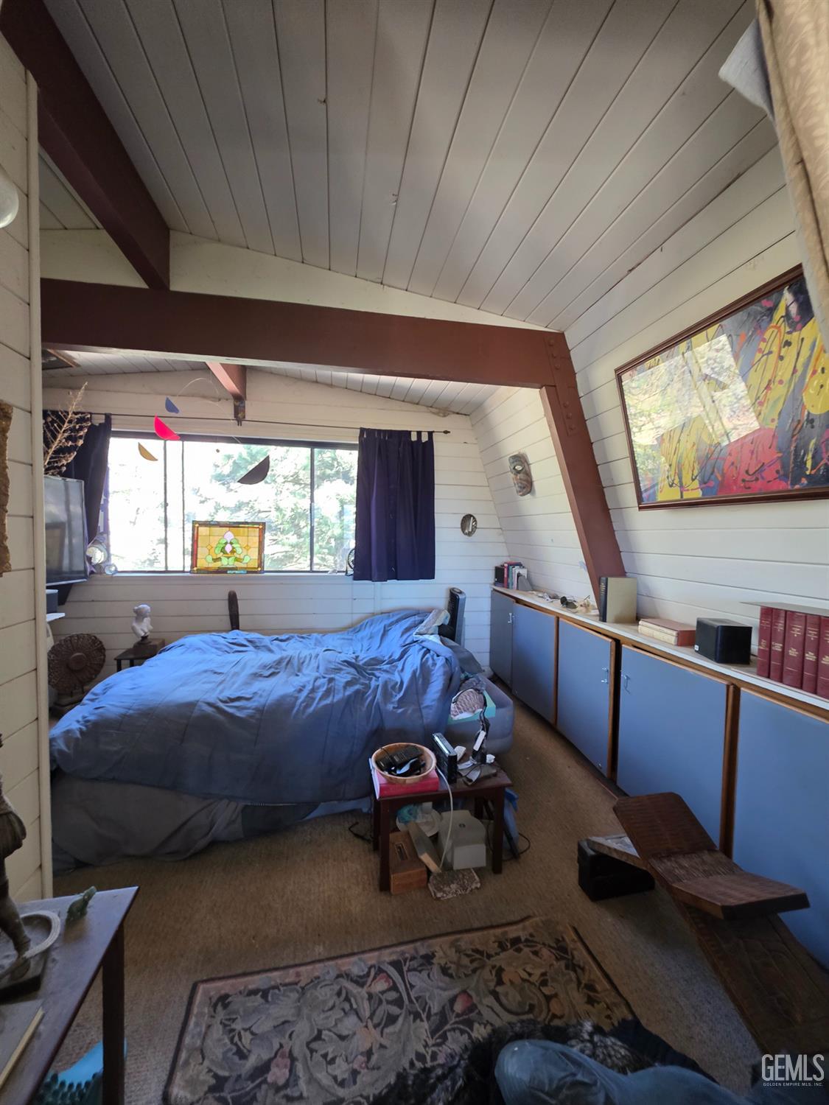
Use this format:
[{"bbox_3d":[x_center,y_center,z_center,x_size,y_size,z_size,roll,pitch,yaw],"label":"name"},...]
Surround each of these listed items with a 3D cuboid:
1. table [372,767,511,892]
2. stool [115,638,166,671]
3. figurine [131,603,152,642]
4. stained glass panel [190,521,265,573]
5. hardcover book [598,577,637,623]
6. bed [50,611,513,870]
[{"bbox_3d":[0.095,1.030,1.618,0.504,0.343,0.241,0,3,-11],"label":"table"},{"bbox_3d":[-1.874,0.914,3.009,0.406,0.394,0.318,0,3,-11],"label":"stool"},{"bbox_3d":[-1.912,0.501,2.918,0.095,0.277,0.125,2,3,21],"label":"figurine"},{"bbox_3d":[-1.522,-0.037,3.408,0.568,0.425,0.030,0,-1,-11],"label":"stained glass panel"},{"bbox_3d":[1.128,0.264,2.289,0.164,0.249,0.054,1,3,-4],"label":"hardcover book"},{"bbox_3d":[-0.617,0.843,2.591,2.108,0.610,1.575,0,3,-17],"label":"bed"}]

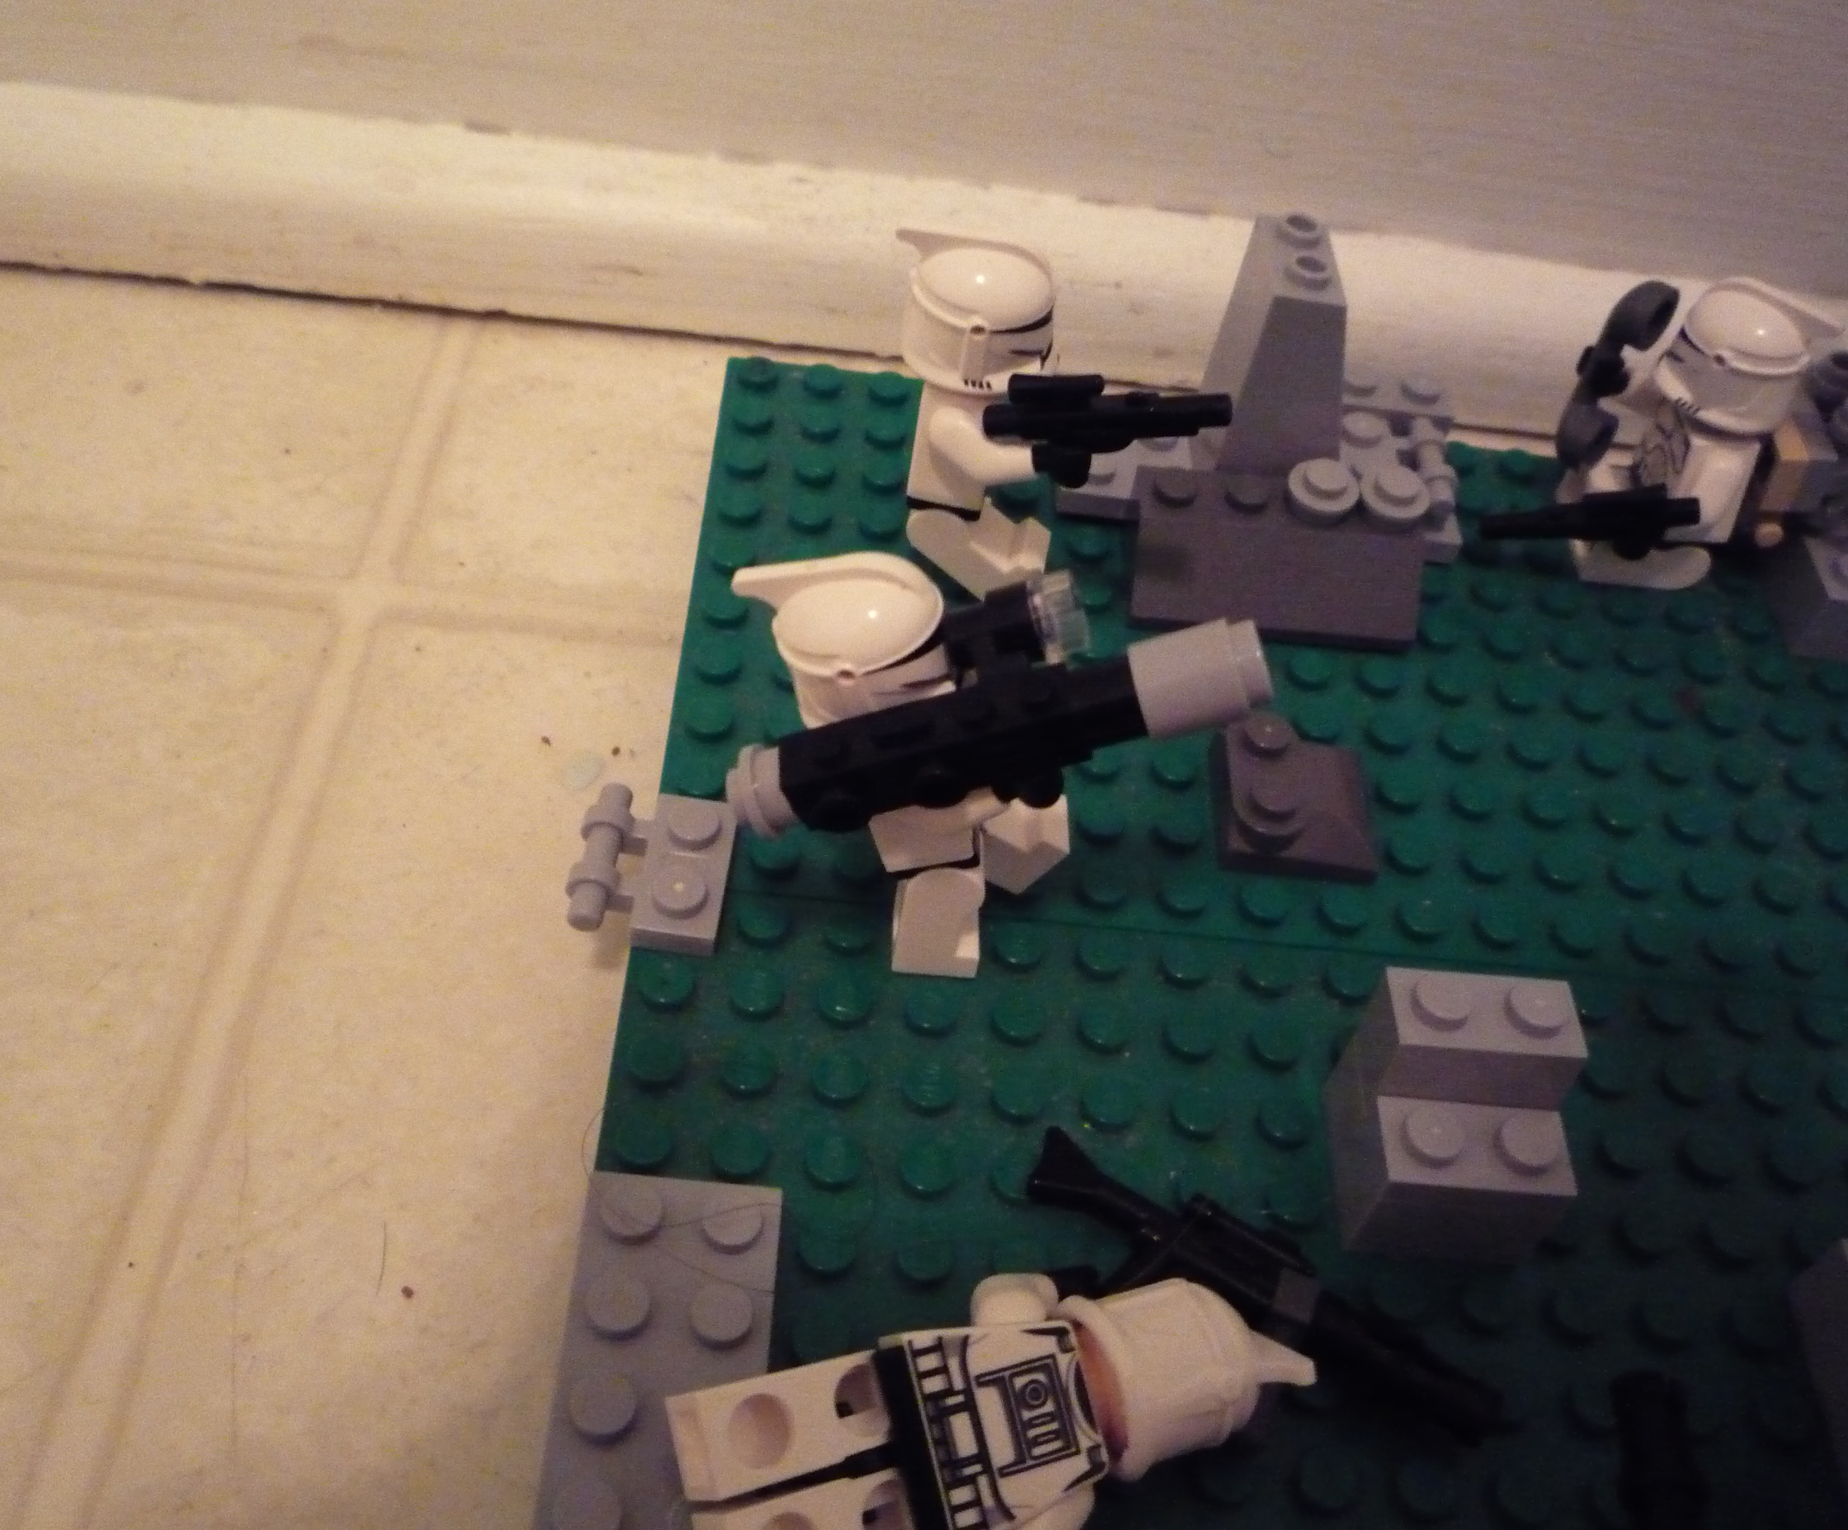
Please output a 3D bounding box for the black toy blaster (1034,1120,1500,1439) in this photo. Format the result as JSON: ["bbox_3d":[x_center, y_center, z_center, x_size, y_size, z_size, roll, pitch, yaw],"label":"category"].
[{"bbox_3d":[0.026,0.044,0.143,0.041,0.005,0.012,28,52,14],"label":"black toy blaster"}]

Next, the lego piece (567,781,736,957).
[{"bbox_3d":[-0.026,0.009,0.167,0.015,0.005,0.017,6,50,-4],"label":"lego piece"}]

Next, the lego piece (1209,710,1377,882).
[{"bbox_3d":[0.038,0.002,0.180,0.016,0.008,0.016,6,50,-4],"label":"lego piece"}]

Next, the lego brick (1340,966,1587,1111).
[{"bbox_3d":[0.046,0.024,0.149,0.016,0.011,0.008,6,50,-4],"label":"lego brick"}]

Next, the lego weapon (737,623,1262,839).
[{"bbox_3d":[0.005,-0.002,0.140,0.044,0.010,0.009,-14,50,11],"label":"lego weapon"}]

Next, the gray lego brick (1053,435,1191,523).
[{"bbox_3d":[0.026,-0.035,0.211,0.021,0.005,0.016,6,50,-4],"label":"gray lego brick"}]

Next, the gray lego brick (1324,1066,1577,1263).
[{"bbox_3d":[0.045,0.032,0.152,0.016,0.014,0.016,6,50,-4],"label":"gray lego brick"}]

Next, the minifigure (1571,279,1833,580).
[{"bbox_3d":[0.088,-0.038,0.203,0.021,0.036,0.021,6,50,-4],"label":"minifigure"}]

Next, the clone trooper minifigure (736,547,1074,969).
[{"bbox_3d":[-0.001,-0.001,0.152,0.032,0.045,0.020,6,50,-4],"label":"clone trooper minifigure"}]

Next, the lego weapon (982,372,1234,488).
[{"bbox_3d":[0.018,-0.033,0.173,0.024,0.012,0.004,-2,51,1],"label":"lego weapon"}]

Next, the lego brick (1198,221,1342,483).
[{"bbox_3d":[0.041,-0.044,0.198,0.016,0.031,0.016,6,50,-4],"label":"lego brick"}]

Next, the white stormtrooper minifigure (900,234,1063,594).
[{"bbox_3d":[0.005,-0.036,0.184,0.021,0.042,0.021,9,50,-1],"label":"white stormtrooper minifigure"}]

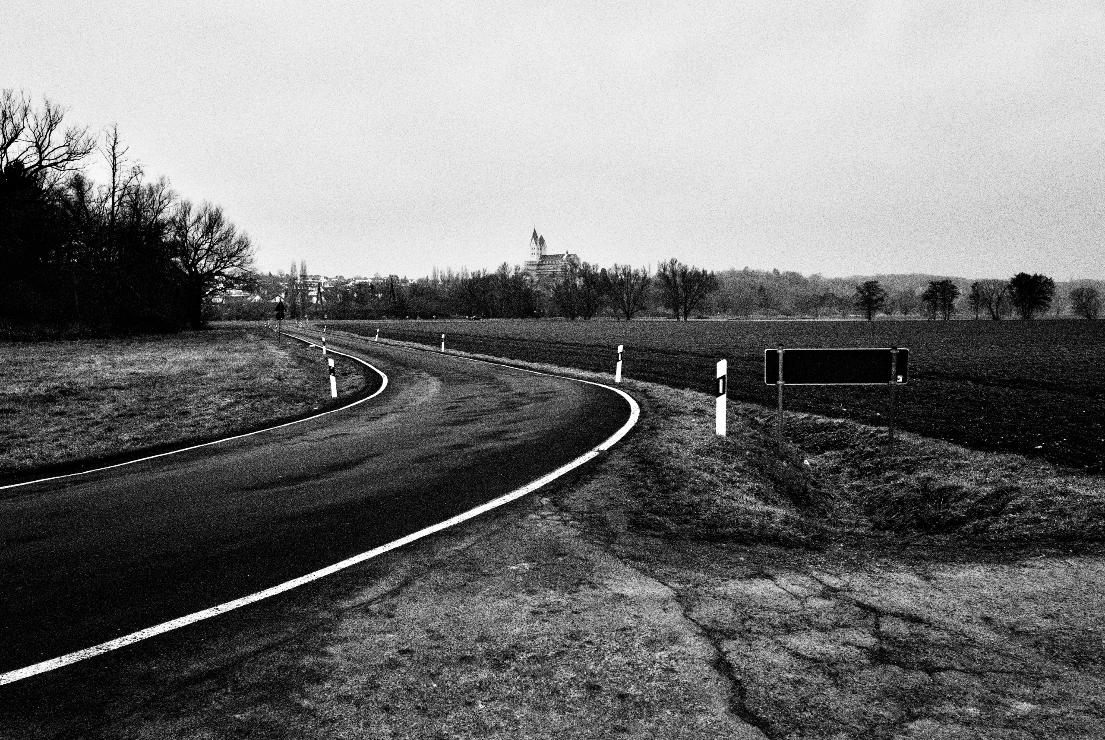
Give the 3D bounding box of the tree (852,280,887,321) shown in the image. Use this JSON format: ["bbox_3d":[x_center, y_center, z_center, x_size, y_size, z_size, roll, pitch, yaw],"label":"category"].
[{"bbox_3d":[97.843,-21.420,265.000,10.574,12.772,10.045,1,4,20],"label":"tree"}]

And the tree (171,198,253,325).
[{"bbox_3d":[-46.705,-14.515,118.000,11.484,17.536,10.910,-1,4,-22],"label":"tree"}]

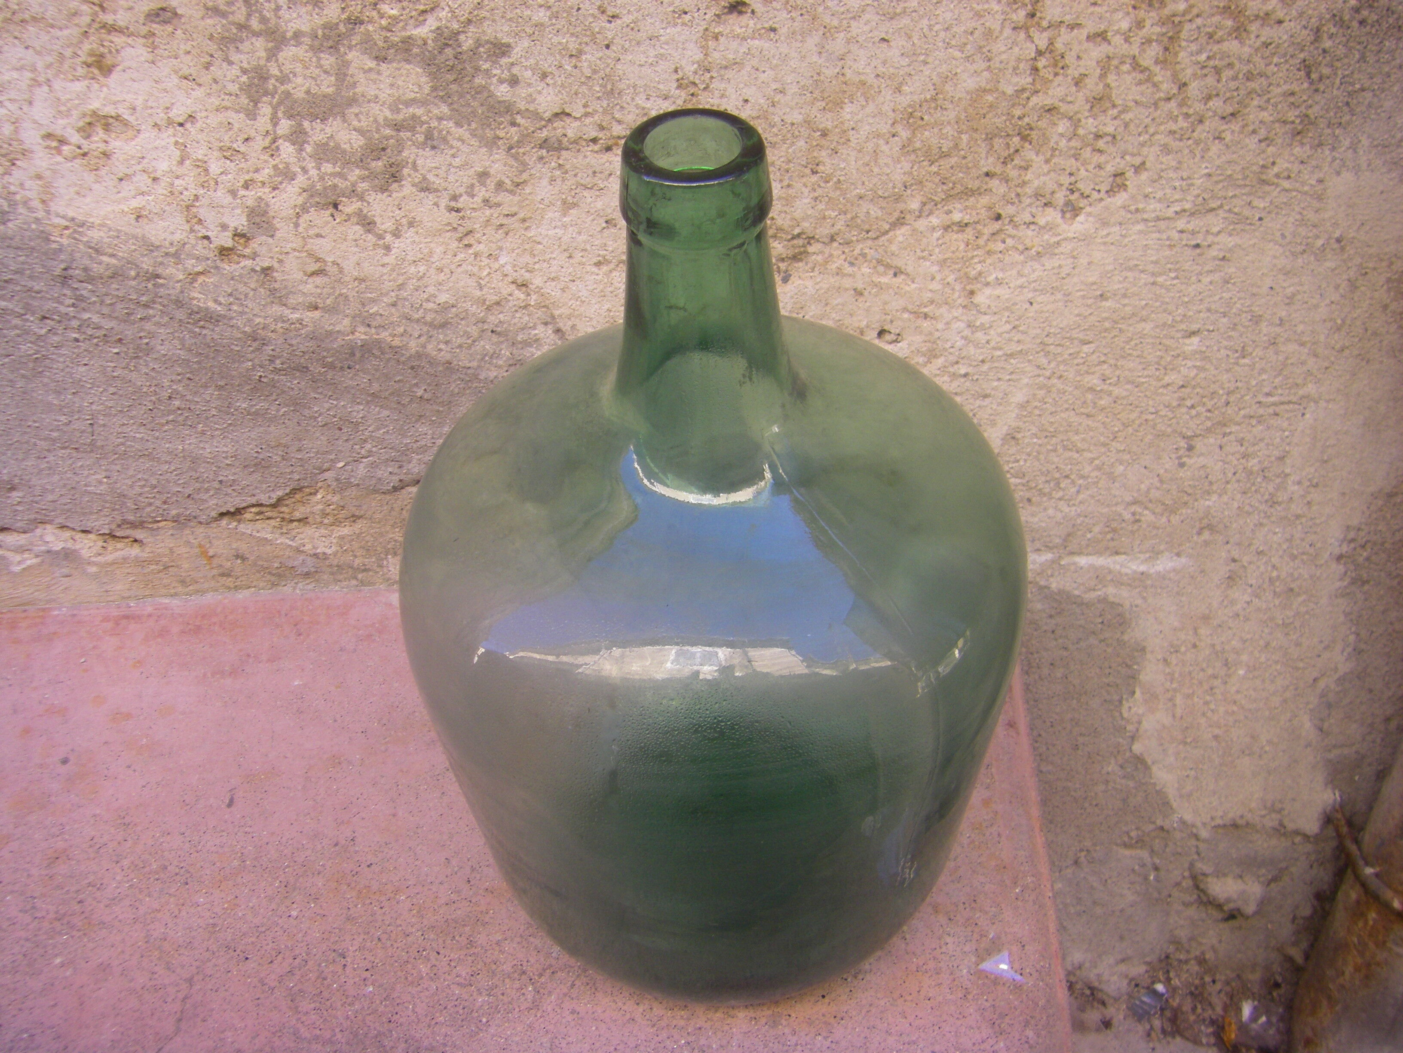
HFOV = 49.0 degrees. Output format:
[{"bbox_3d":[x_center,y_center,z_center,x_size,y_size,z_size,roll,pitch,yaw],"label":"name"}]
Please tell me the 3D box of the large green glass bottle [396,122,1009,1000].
[{"bbox_3d":[0.005,0.013,0.696,0.284,0.427,0.284,-3,47,0],"label":"large green glass bottle"}]

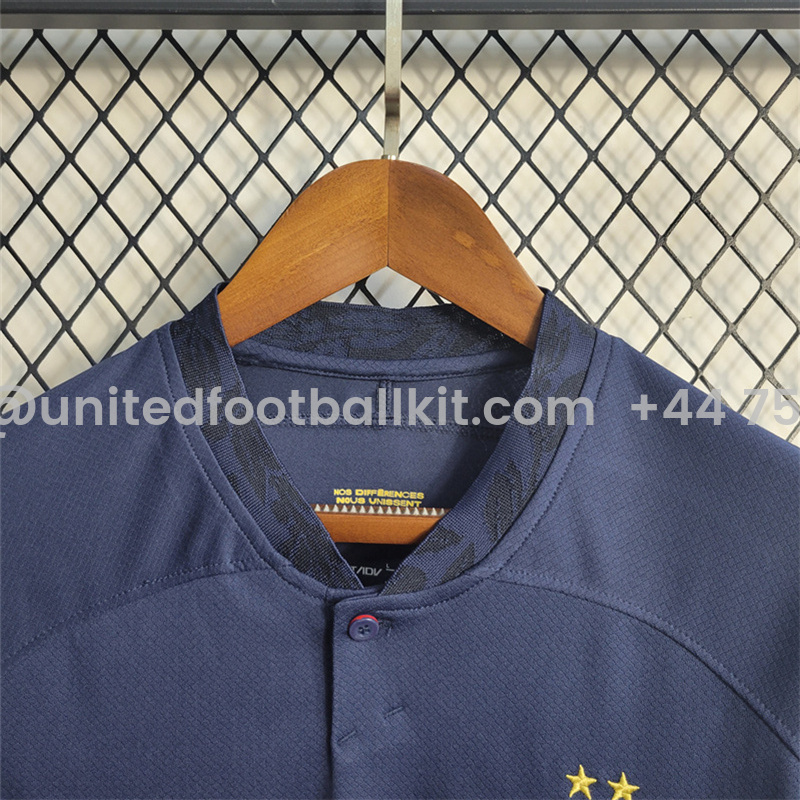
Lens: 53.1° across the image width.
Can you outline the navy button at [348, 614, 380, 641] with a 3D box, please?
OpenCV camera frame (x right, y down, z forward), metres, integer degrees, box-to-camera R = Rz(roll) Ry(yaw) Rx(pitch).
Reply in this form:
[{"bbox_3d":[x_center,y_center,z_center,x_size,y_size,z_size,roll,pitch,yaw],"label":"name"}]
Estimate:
[{"bbox_3d":[-0.015,0.095,0.335,0.013,0.013,0.003,0,23,-11],"label":"navy button"}]

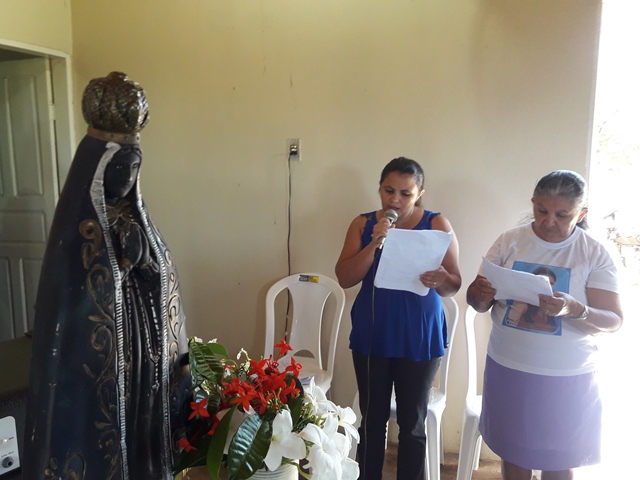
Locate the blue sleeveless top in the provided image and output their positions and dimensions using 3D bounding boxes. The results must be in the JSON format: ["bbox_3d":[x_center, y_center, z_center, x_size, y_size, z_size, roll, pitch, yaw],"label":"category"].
[{"bbox_3d":[0.304,0.159,1.980,0.375,0.560,0.270,2,9,18],"label":"blue sleeveless top"}]

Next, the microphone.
[{"bbox_3d":[0.241,-0.038,1.860,0.053,0.165,0.053,10,-26,17],"label":"microphone"}]

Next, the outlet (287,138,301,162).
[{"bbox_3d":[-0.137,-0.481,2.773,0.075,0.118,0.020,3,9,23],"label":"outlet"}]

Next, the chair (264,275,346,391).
[{"bbox_3d":[-0.163,0.665,2.621,0.450,0.900,0.510,3,9,23],"label":"chair"}]

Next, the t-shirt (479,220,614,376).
[{"bbox_3d":[0.768,0.180,1.740,0.430,0.500,0.300,3,9,24],"label":"t-shirt"}]

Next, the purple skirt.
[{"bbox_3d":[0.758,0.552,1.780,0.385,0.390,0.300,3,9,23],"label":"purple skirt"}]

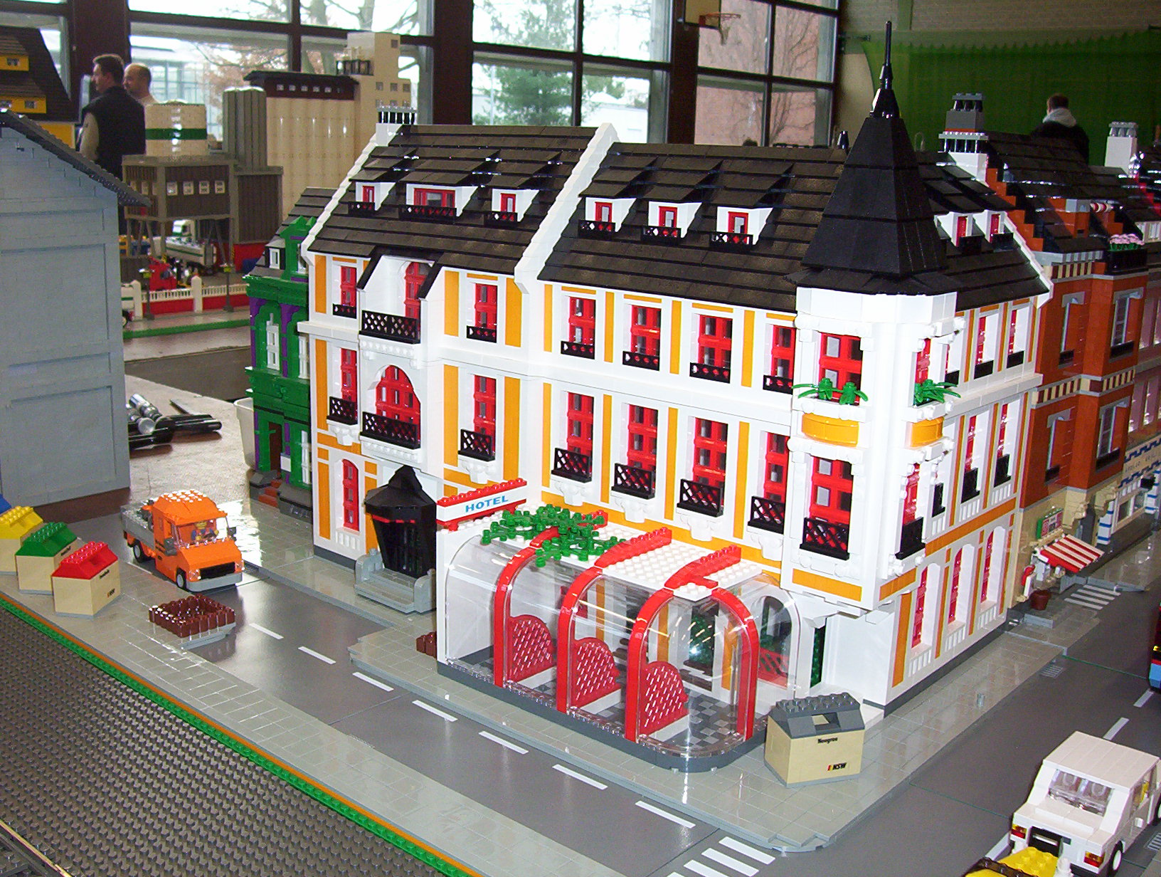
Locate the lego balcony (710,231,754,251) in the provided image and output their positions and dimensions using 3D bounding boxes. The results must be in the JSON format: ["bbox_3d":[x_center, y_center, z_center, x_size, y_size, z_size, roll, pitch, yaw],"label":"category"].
[{"bbox_3d":[0.098,-0.125,0.921,0.032,0.010,0.008,13,18,39],"label":"lego balcony"}]

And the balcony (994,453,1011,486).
[{"bbox_3d":[0.303,0.023,1.040,0.008,0.019,0.031,13,19,39],"label":"balcony"}]

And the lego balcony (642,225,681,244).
[{"bbox_3d":[0.056,-0.135,0.962,0.032,0.010,0.008,13,18,39],"label":"lego balcony"}]

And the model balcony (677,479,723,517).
[{"bbox_3d":[0.078,0.038,0.936,0.032,0.019,0.008,13,19,40],"label":"model balcony"}]

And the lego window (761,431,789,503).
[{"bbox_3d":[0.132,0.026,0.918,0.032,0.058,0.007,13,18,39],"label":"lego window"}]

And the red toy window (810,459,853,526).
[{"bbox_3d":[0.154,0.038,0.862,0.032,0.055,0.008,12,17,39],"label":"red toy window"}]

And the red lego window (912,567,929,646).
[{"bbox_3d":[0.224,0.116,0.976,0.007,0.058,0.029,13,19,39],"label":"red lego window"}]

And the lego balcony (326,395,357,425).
[{"bbox_3d":[-0.190,-0.023,1.152,0.032,0.019,0.008,13,19,40],"label":"lego balcony"}]

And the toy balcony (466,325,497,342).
[{"bbox_3d":[-0.069,-0.076,1.051,0.032,0.010,0.008,13,18,39],"label":"toy balcony"}]

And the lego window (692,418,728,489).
[{"bbox_3d":[0.090,0.017,0.950,0.032,0.057,0.008,13,18,39],"label":"lego window"}]

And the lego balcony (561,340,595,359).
[{"bbox_3d":[0.001,-0.061,1.000,0.032,0.010,0.008,13,18,39],"label":"lego balcony"}]

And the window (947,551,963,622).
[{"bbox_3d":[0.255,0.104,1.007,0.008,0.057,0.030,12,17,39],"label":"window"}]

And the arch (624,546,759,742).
[{"bbox_3d":[0.086,0.131,0.896,0.059,0.102,0.104,13,18,39],"label":"arch"}]

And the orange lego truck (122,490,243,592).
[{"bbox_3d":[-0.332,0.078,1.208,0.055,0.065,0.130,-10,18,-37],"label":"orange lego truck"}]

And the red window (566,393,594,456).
[{"bbox_3d":[0.005,-0.002,1.021,0.032,0.057,0.008,13,18,39],"label":"red window"}]

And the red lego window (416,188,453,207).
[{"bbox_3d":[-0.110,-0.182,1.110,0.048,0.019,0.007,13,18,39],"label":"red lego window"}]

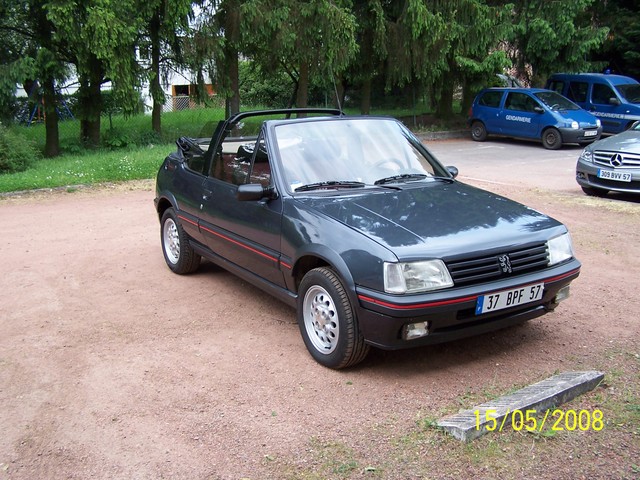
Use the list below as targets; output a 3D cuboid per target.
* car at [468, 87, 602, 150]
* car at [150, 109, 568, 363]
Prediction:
[{"bbox_3d":[5.613,-3.190,18.345,1.640,1.430,3.430,-9,15,-35],"label":"car"},{"bbox_3d":[0.030,-0.233,5.235,1.600,1.380,3.700,-7,14,-32],"label":"car"}]

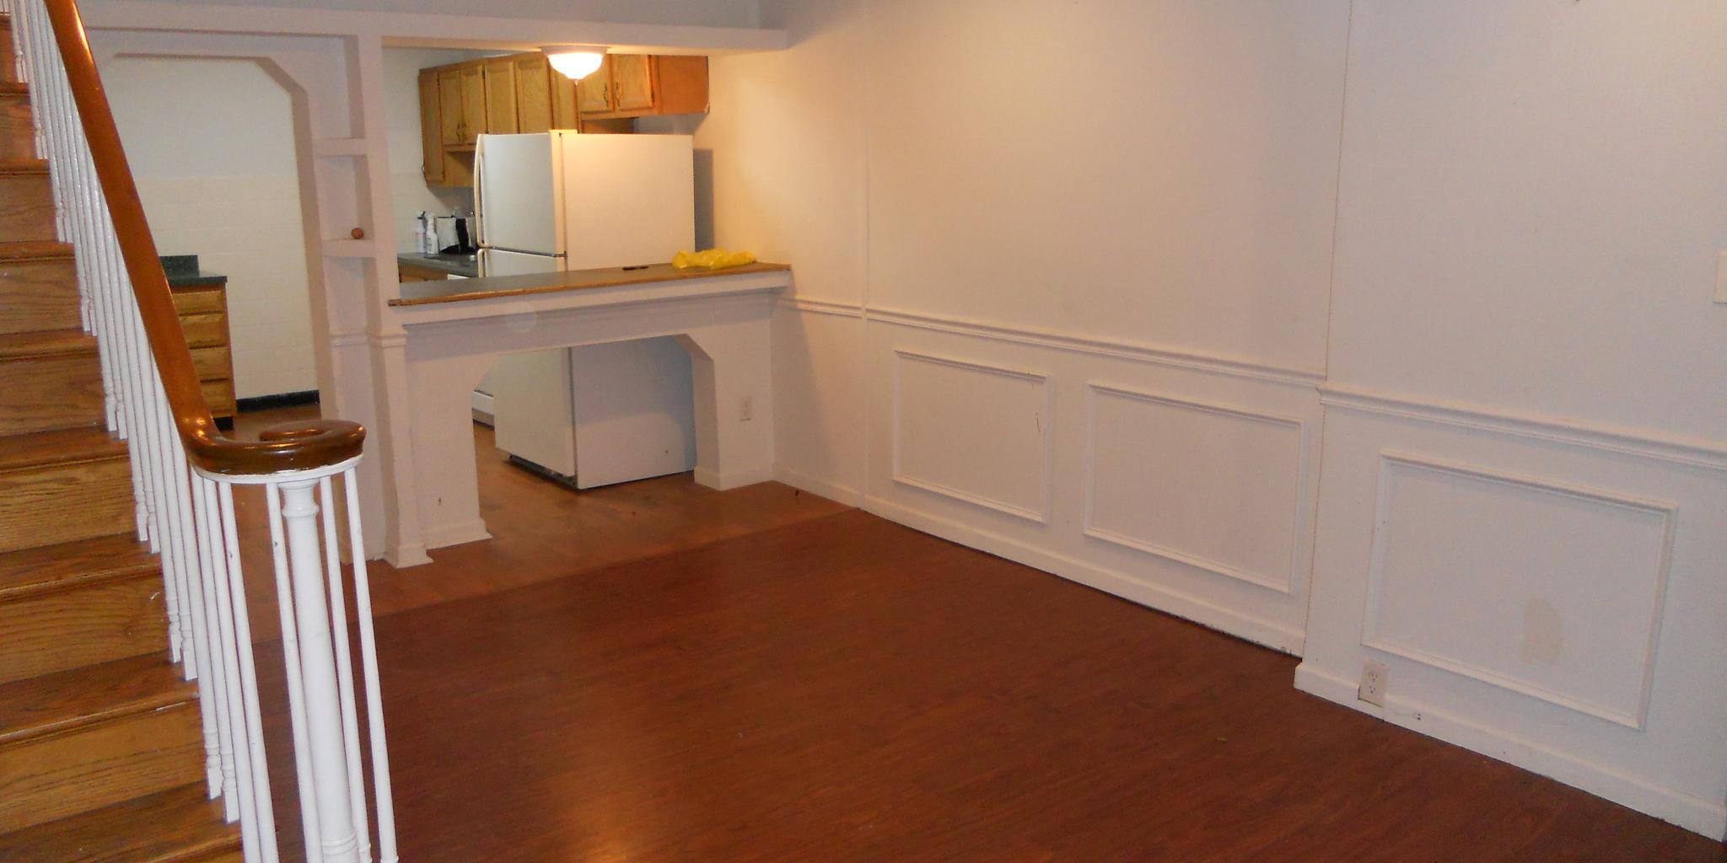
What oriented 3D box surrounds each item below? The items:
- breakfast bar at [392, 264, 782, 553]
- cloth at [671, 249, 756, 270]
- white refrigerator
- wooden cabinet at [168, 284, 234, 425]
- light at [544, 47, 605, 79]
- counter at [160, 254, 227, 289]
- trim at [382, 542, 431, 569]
[{"bbox_3d":[-1.225,-0.163,6.117,1.859,1.087,0.506,-10,16,-36],"label":"breakfast bar"},{"bbox_3d":[-0.694,-0.832,6.441,0.412,0.072,0.274,-10,16,-36],"label":"cloth"},{"bbox_3d":[-1.395,-0.653,6.888,0.785,1.708,0.820,-10,16,-36],"label":"white refrigerator"},{"bbox_3d":[-4.039,-0.440,7.964,0.455,0.873,0.600,-10,16,-36],"label":"wooden cabinet"},{"bbox_3d":[-1.309,-1.661,6.141,0.304,0.142,0.304,-10,16,-36],"label":"light"},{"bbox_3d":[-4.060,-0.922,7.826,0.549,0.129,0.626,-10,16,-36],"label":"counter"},{"bbox_3d":[-1.877,0.485,5.534,0.146,0.091,0.178,-10,16,-36],"label":"trim"}]

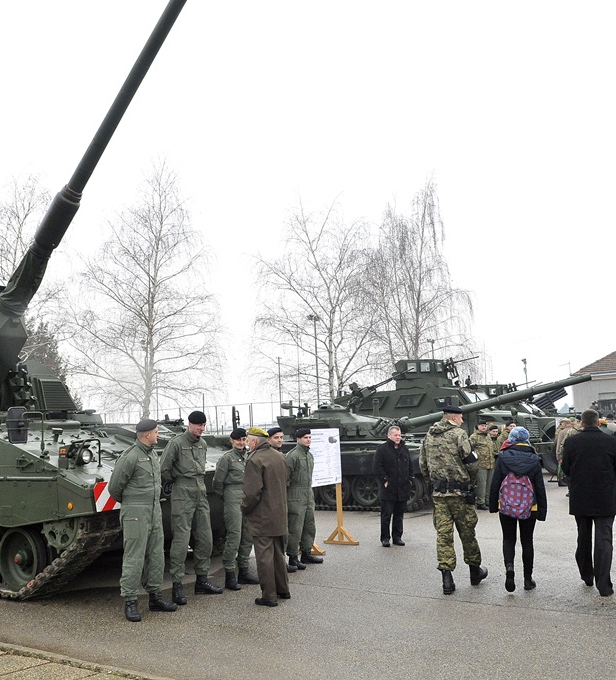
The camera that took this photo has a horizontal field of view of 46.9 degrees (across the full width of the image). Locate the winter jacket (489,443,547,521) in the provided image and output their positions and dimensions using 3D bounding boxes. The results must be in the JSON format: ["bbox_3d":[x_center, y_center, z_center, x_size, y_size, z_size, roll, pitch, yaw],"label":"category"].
[{"bbox_3d":[2.177,1.470,7.380,0.580,0.780,0.360,-4,-8,16],"label":"winter jacket"}]

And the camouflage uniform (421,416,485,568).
[{"bbox_3d":[1.482,1.570,7.332,0.560,1.578,0.370,-6,-7,27],"label":"camouflage uniform"}]

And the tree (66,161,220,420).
[{"bbox_3d":[-6.701,-1.052,29.394,6.300,13.300,6.300,-2,-7,0],"label":"tree"}]

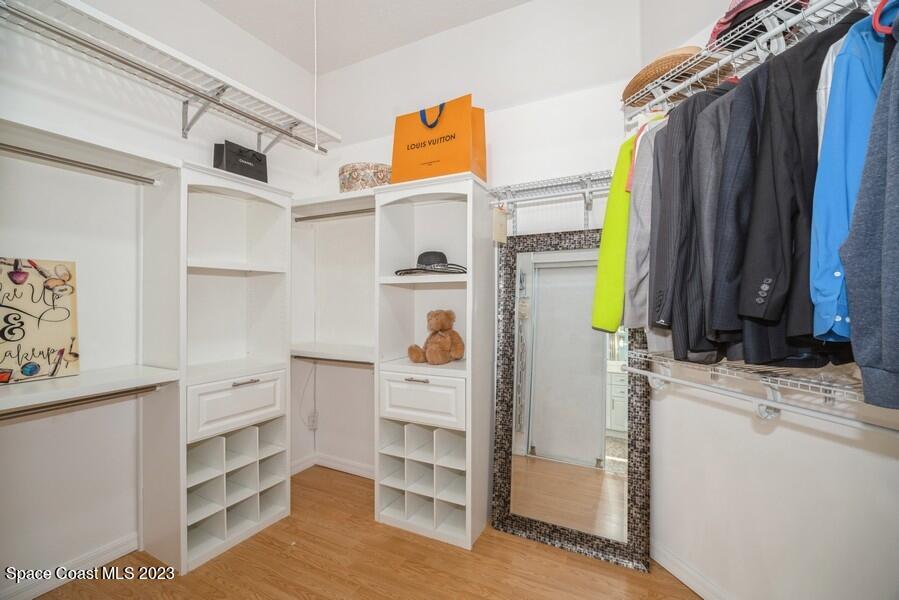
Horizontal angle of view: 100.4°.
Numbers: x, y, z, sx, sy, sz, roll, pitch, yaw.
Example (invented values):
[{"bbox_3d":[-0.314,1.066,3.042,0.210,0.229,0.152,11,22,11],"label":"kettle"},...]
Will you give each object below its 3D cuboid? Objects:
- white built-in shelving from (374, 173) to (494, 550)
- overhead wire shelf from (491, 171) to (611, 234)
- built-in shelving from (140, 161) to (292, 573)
[{"bbox_3d":[-0.071,0.314,2.204,0.589,1.899,0.405,0,-1,26],"label":"white built-in shelving"},{"bbox_3d":[0.586,-0.490,1.937,0.735,0.168,0.305,0,-1,27],"label":"overhead wire shelf"},{"bbox_3d":[-1.258,0.314,2.063,0.392,1.899,0.589,0,-1,28],"label":"built-in shelving"}]

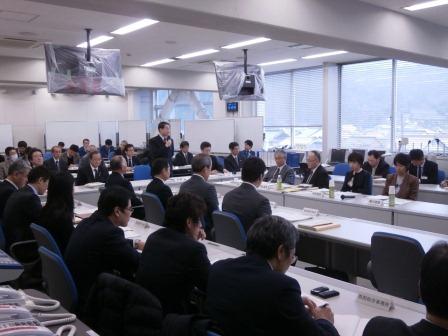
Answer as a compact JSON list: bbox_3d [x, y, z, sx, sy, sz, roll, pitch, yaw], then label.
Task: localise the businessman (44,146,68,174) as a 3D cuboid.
[{"bbox_3d":[-3.172,0.217,8.957,0.550,1.240,0.780,-4,6,-38],"label":"businessman"}]

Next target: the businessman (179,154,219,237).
[{"bbox_3d":[-0.126,0.520,4.940,0.780,1.325,0.540,-4,6,-38],"label":"businessman"}]

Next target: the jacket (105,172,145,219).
[{"bbox_3d":[-1.303,0.344,6.039,0.450,0.610,0.500,-4,6,-38],"label":"jacket"}]

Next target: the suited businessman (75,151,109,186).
[{"bbox_3d":[-2.099,0.352,7.636,0.580,1.228,0.800,-4,6,-38],"label":"suited businessman"}]

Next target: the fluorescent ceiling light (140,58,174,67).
[{"bbox_3d":[-1.546,-2.501,10.893,0.220,0.080,1.250,-4,6,-38],"label":"fluorescent ceiling light"}]

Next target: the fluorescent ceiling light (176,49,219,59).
[{"bbox_3d":[-0.489,-2.100,8.577,0.200,0.060,1.120,-5,7,-40],"label":"fluorescent ceiling light"}]

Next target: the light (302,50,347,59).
[{"bbox_3d":[1.898,-2.149,8.862,0.200,0.060,1.100,-5,7,-40],"label":"light"}]

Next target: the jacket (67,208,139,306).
[{"bbox_3d":[-0.707,0.550,2.940,0.520,0.620,0.500,-5,7,-40],"label":"jacket"}]

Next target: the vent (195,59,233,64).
[{"bbox_3d":[-0.192,-2.677,11.862,0.800,0.060,0.800,-5,6,-40],"label":"vent"}]

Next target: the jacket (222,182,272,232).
[{"bbox_3d":[0.189,0.447,4.049,0.380,0.620,0.480,-5,6,-40],"label":"jacket"}]

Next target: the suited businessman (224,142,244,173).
[{"bbox_3d":[0.190,0.124,9.809,0.500,1.300,0.680,-4,6,-37],"label":"suited businessman"}]

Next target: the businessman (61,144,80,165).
[{"bbox_3d":[-3.321,0.121,10.392,0.550,1.243,0.800,-4,6,-38],"label":"businessman"}]

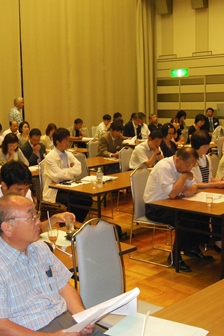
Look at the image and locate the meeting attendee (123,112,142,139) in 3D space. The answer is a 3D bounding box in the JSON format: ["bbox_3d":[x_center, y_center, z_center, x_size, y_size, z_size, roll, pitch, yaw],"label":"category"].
[{"bbox_3d":[0.563,-0.647,12.092,0.780,1.280,0.520,7,11,44],"label":"meeting attendee"}]

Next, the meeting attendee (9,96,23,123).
[{"bbox_3d":[-2.266,-0.826,12.118,0.360,1.720,0.480,3,9,30],"label":"meeting attendee"}]

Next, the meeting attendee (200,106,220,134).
[{"bbox_3d":[2.541,-0.816,12.956,0.520,1.320,0.750,-2,8,-11],"label":"meeting attendee"}]

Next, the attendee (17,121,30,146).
[{"bbox_3d":[-1.487,-0.195,9.150,0.780,1.260,0.500,6,11,43],"label":"attendee"}]

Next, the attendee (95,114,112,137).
[{"bbox_3d":[-0.108,-0.708,12.760,0.780,1.230,0.500,6,11,43],"label":"attendee"}]

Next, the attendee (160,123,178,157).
[{"bbox_3d":[0.951,-0.031,7.593,0.480,1.260,0.720,-8,10,-39],"label":"attendee"}]

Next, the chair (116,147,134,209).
[{"bbox_3d":[0.400,0.165,7.600,0.566,0.941,0.468,7,11,44],"label":"chair"}]

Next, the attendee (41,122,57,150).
[{"bbox_3d":[-1.085,-0.232,9.578,0.780,1.200,0.500,6,11,43],"label":"attendee"}]

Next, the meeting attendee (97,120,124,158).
[{"bbox_3d":[0.065,-0.146,8.638,0.780,1.240,0.500,6,11,43],"label":"meeting attendee"}]

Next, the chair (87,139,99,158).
[{"bbox_3d":[-0.116,-0.031,8.874,0.540,0.940,0.440,7,11,44],"label":"chair"}]

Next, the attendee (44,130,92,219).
[{"bbox_3d":[-0.516,0.172,6.296,0.819,1.331,0.526,7,11,44],"label":"attendee"}]

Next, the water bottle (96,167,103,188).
[{"bbox_3d":[-0.147,0.122,5.833,0.066,0.216,0.066,7,11,44],"label":"water bottle"}]

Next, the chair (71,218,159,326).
[{"bbox_3d":[0.086,0.782,2.801,0.540,0.940,0.440,7,11,44],"label":"chair"}]

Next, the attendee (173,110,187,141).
[{"bbox_3d":[1.877,-0.780,12.807,0.700,1.280,0.480,6,11,43],"label":"attendee"}]

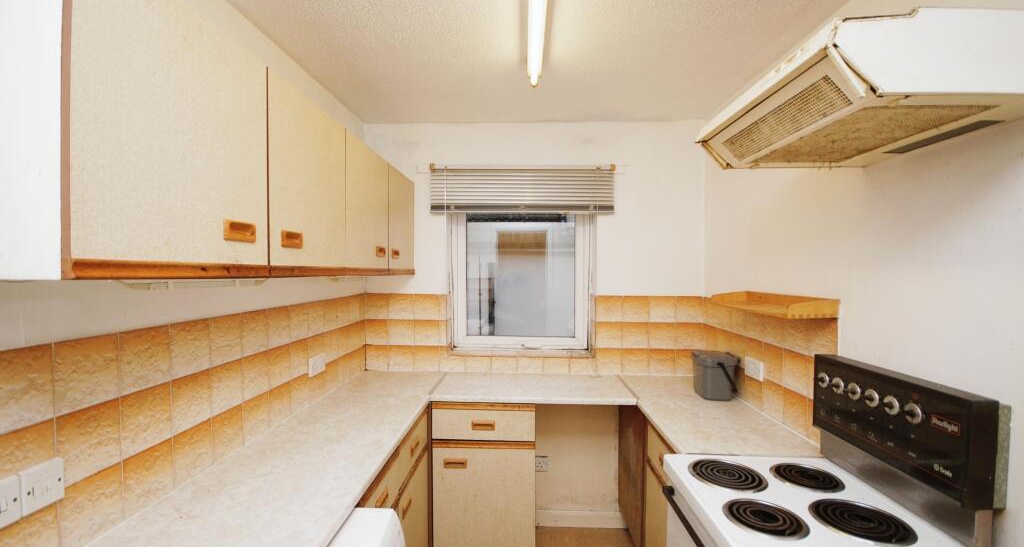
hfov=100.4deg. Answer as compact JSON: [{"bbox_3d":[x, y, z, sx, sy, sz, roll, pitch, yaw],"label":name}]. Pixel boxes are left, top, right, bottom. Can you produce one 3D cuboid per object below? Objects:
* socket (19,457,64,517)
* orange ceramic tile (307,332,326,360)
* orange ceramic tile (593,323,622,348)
[{"bbox_3d":[-0.968,0.441,0.878,0.012,0.087,0.082,0,1,3],"label":"socket"},{"bbox_3d":[-0.892,0.356,1.935,0.010,0.150,0.145,0,1,3],"label":"orange ceramic tile"},{"bbox_3d":[0.564,0.359,2.480,0.150,0.150,0.010,0,1,2],"label":"orange ceramic tile"}]

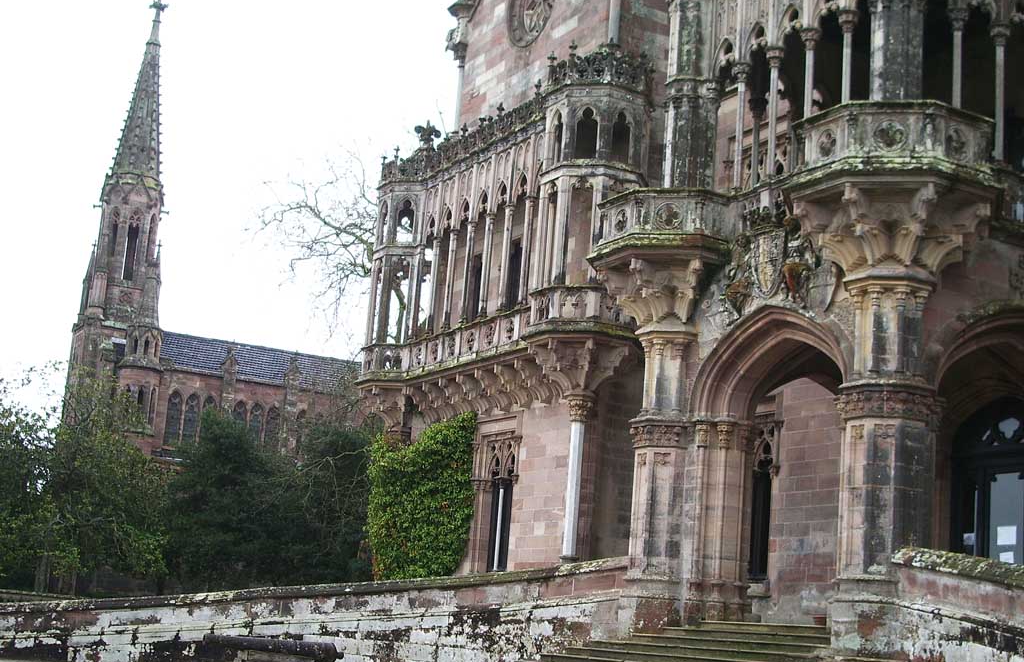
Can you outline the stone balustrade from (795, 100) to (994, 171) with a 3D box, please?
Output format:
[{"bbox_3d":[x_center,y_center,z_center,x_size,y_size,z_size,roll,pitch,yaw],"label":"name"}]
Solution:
[{"bbox_3d":[5.889,-2.426,22.765,3.200,1.100,3.100,1,-13,15],"label":"stone balustrade"}]

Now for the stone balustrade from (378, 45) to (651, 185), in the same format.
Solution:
[{"bbox_3d":[-0.224,-5.382,39.297,2.100,1.250,11.600,12,-14,-29],"label":"stone balustrade"}]

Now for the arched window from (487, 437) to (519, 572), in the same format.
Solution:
[{"bbox_3d":[-0.298,5.245,44.586,0.350,4.000,1.450,11,-13,-28],"label":"arched window"}]

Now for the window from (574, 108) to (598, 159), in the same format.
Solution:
[{"bbox_3d":[2.055,-5.340,40.106,0.620,1.480,0.250,1,-12,16],"label":"window"}]

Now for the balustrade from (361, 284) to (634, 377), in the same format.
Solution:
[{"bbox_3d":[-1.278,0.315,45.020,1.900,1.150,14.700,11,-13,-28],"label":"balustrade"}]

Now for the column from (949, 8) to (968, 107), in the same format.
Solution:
[{"bbox_3d":[7.176,-4.043,23.774,0.250,2.520,0.250,12,-14,-29],"label":"column"}]

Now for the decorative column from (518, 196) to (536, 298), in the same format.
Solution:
[{"bbox_3d":[0.439,-2.389,42.967,0.320,3.200,0.320,4,-12,1],"label":"decorative column"}]

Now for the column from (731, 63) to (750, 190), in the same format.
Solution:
[{"bbox_3d":[4.196,-3.739,27.143,0.317,2.505,0.317,4,-12,1],"label":"column"}]

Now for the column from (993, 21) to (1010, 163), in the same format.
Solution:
[{"bbox_3d":[8.108,-4.014,24.544,0.309,2.505,0.309,11,-14,-28],"label":"column"}]

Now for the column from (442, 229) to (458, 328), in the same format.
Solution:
[{"bbox_3d":[-1.645,-1.370,39.747,0.210,2.800,0.210,4,-12,1],"label":"column"}]

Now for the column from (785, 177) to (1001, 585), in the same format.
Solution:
[{"bbox_3d":[5.668,1.036,22.012,3.000,5.900,3.000,1,-13,15],"label":"column"}]

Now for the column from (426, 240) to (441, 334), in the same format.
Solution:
[{"bbox_3d":[-2.285,-1.232,42.872,0.259,3.014,0.259,11,-14,-28],"label":"column"}]

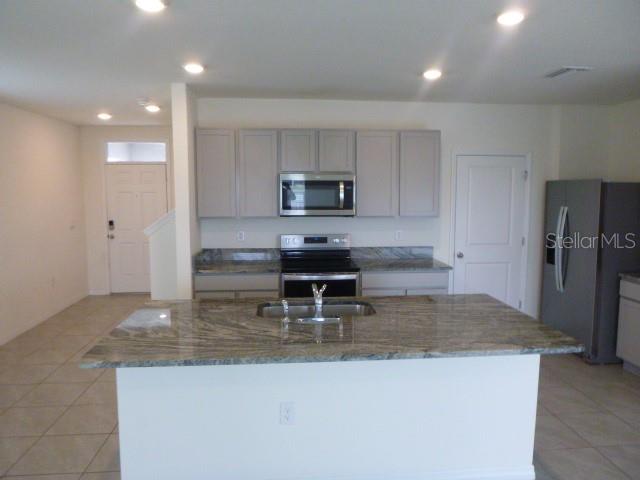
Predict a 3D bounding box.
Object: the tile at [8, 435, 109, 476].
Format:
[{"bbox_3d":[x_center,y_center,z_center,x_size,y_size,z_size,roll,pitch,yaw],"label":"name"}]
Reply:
[{"bbox_3d":[-1.628,1.352,2.913,0.452,0.010,0.452,0,6,-5],"label":"tile"}]

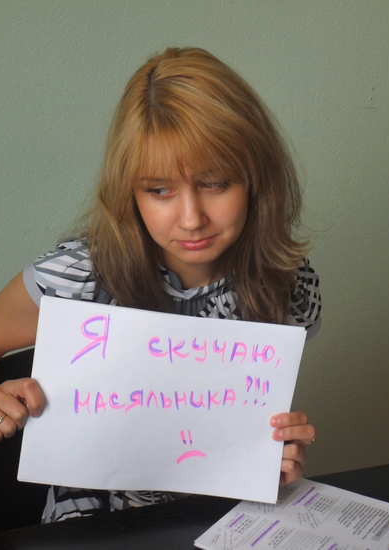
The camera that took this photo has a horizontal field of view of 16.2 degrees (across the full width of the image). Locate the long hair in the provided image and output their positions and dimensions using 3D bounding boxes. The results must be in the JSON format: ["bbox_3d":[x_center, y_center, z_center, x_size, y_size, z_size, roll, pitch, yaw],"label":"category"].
[{"bbox_3d":[0.002,-0.098,1.600,0.262,0.335,0.250,-5,22,-3],"label":"long hair"}]

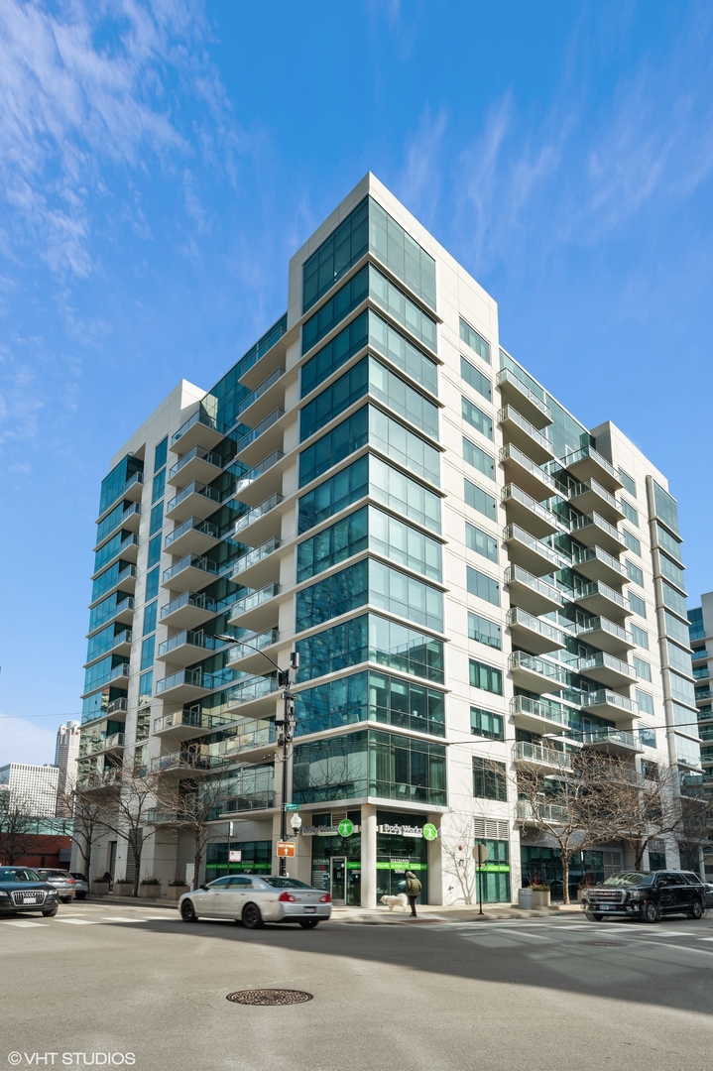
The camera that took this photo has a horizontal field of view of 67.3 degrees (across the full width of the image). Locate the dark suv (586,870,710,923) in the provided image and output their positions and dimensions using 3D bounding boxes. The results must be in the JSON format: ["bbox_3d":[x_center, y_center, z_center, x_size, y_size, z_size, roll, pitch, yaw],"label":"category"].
[{"bbox_3d":[11.900,14.600,22.000,5.500,1.920,2.060,21,-36,-31],"label":"dark suv"}]

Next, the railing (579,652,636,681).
[{"bbox_3d":[22.201,11.888,47.022,6.193,1.100,2.000,25,-38,-35],"label":"railing"}]

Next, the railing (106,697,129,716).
[{"bbox_3d":[-21.460,15.592,48.251,0.900,1.100,2.730,26,-39,-37],"label":"railing"}]

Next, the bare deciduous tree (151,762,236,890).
[{"bbox_3d":[-9.200,16.700,30.400,4.700,7.300,4.500,1,-30,0],"label":"bare deciduous tree"}]

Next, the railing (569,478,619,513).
[{"bbox_3d":[23.061,-3.421,51.617,5.900,1.150,2.200,15,-21,-41],"label":"railing"}]

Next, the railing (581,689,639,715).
[{"bbox_3d":[22.421,14.902,47.361,5.900,1.150,2.200,15,-21,-41],"label":"railing"}]

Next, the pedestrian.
[{"bbox_3d":[2.237,14.218,21.272,0.500,1.680,0.580,-9,-18,28],"label":"pedestrian"}]

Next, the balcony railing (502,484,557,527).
[{"bbox_3d":[13.549,-1.976,41.513,6.239,1.100,1.200,25,-38,-35],"label":"balcony railing"}]

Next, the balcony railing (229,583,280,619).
[{"bbox_3d":[-6.927,4.807,37.404,1.400,1.150,5.000,15,-21,-41],"label":"balcony railing"}]

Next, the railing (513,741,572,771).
[{"bbox_3d":[13.158,15.718,37.751,6.282,1.100,1.200,25,-38,-35],"label":"railing"}]

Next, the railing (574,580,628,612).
[{"bbox_3d":[22.440,6.022,48.371,6.341,1.100,2.000,25,-38,-35],"label":"railing"}]

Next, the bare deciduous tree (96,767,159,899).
[{"bbox_3d":[-15.104,19.692,35.816,4.100,7.900,4.000,2,-16,-6],"label":"bare deciduous tree"}]

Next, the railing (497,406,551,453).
[{"bbox_3d":[13.622,-8.117,42.754,6.089,1.100,1.200,25,-38,-35],"label":"railing"}]

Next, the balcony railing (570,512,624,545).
[{"bbox_3d":[22.538,-0.018,49.627,6.176,1.100,2.000,25,-38,-35],"label":"balcony railing"}]

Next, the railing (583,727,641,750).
[{"bbox_3d":[22.198,17.825,46.159,6.338,1.100,2.000,25,-38,-35],"label":"railing"}]

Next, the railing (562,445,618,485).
[{"bbox_3d":[23.089,-6.489,52.403,5.900,1.150,2.400,15,-21,-41],"label":"railing"}]

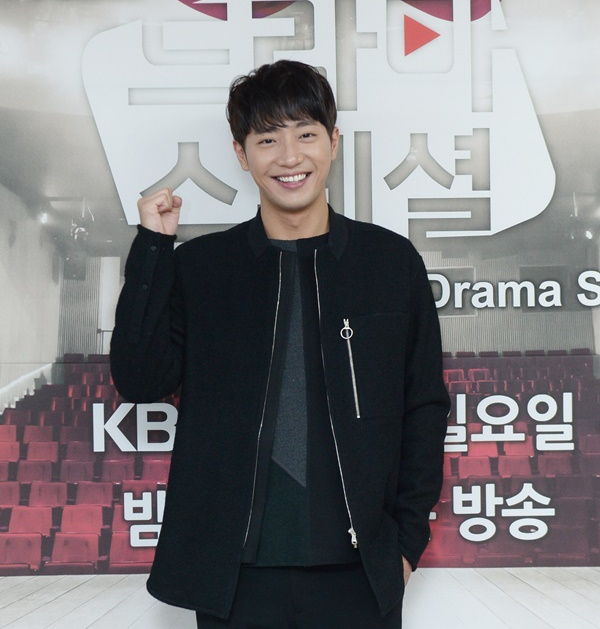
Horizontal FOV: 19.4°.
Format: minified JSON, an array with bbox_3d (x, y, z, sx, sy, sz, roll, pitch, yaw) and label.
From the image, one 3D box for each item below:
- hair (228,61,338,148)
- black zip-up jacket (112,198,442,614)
[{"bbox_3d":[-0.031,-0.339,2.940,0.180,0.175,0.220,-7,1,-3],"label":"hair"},{"bbox_3d":[-0.034,0.163,2.900,0.560,0.690,0.350,0,1,-3],"label":"black zip-up jacket"}]

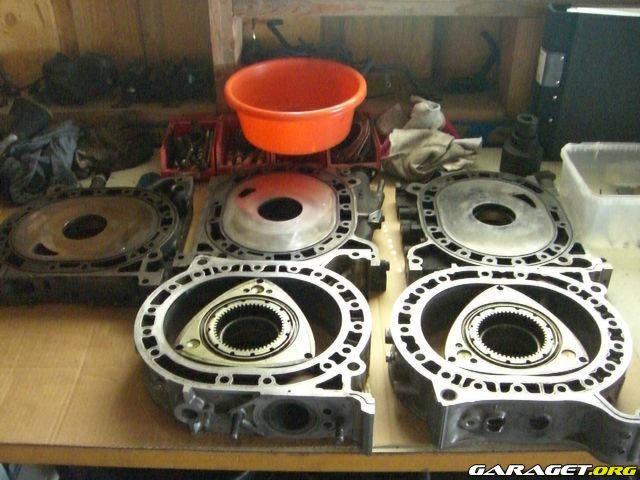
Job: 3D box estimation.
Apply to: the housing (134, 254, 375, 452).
[{"bbox_3d":[-0.084,0.137,0.969,0.320,0.078,0.330,2,35,4],"label":"housing"}]

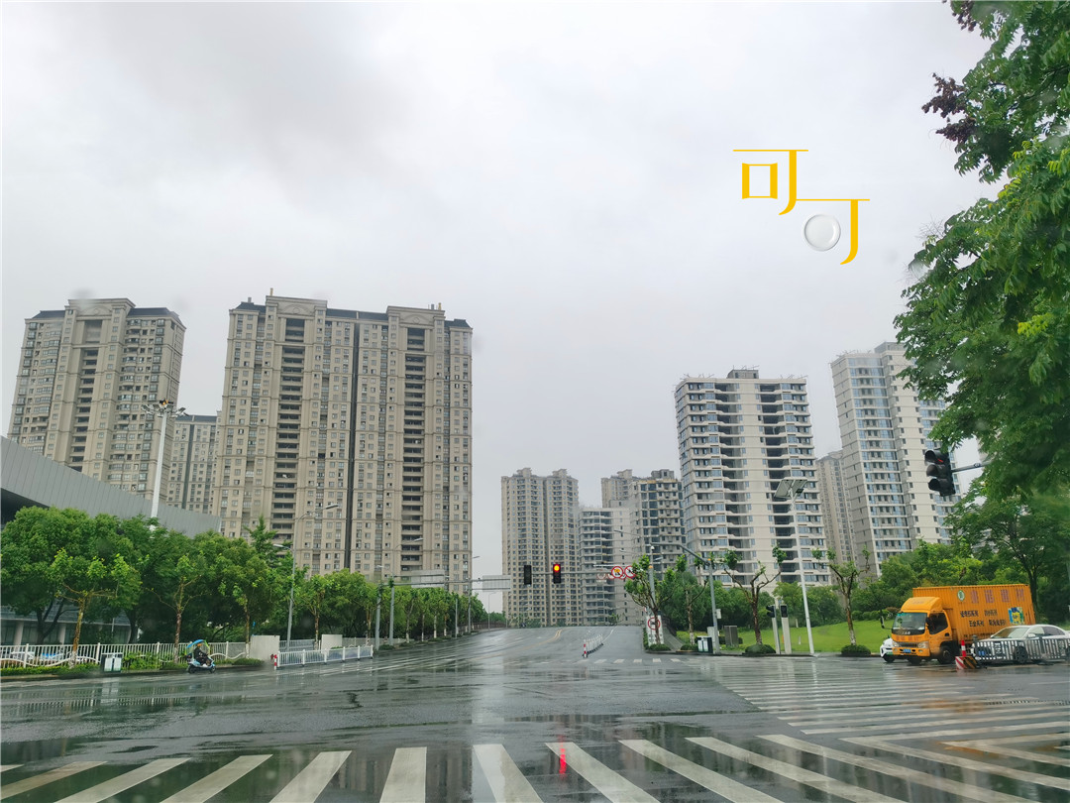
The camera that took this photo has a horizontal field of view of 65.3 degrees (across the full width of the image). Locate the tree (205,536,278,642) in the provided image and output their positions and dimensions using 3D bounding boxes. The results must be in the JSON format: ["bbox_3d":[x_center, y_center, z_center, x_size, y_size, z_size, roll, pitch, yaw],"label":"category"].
[{"bbox_3d":[-19.589,13.003,55.671,4.897,8.063,4.897,3,-16,-15],"label":"tree"}]

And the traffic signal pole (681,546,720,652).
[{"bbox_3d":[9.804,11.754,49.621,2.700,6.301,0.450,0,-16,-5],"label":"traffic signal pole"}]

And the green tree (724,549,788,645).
[{"bbox_3d":[13.364,11.848,50.614,3.838,5.904,3.646,2,-16,-10],"label":"green tree"}]

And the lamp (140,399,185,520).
[{"bbox_3d":[-27.780,8.980,59.973,3.490,19.054,3.490,2,-16,-10],"label":"lamp"}]

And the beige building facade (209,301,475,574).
[{"bbox_3d":[-57.859,22.026,257.896,74.500,104.295,20.000,3,-16,-15],"label":"beige building facade"}]

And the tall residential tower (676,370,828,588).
[{"bbox_3d":[58.958,27.150,229.923,33.500,73.692,19.000,-1,-16,-1],"label":"tall residential tower"}]

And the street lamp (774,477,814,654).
[{"bbox_3d":[15.253,9.513,49.185,2.200,10.328,1.300,6,-17,-24],"label":"street lamp"}]

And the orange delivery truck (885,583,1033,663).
[{"bbox_3d":[18.354,9.624,36.112,6.100,3.200,2.150,5,-17,-20],"label":"orange delivery truck"}]

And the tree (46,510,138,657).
[{"bbox_3d":[-24.409,10.285,46.074,5.152,8.411,5.152,3,-16,-15],"label":"tree"}]

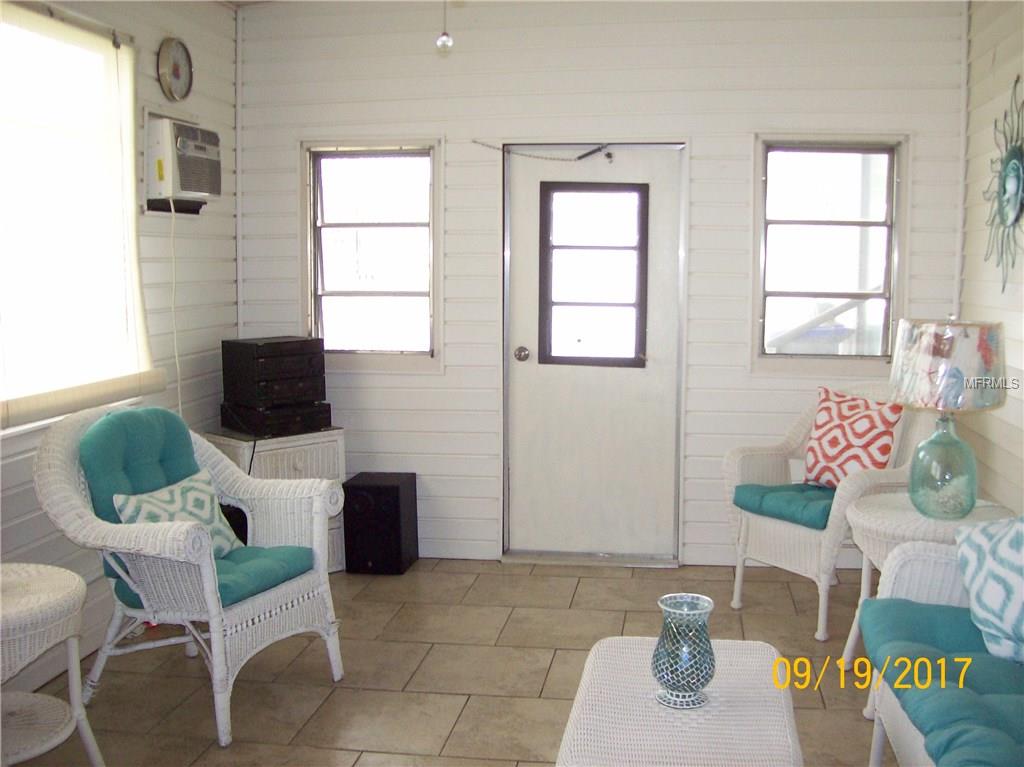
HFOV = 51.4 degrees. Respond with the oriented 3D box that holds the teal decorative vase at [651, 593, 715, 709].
[{"bbox_3d":[0.366,0.567,2.237,0.132,0.206,0.132,1,6,8],"label":"teal decorative vase"}]

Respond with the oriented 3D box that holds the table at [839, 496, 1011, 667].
[{"bbox_3d":[1.347,0.690,3.468,0.560,0.583,0.560,1,6,8],"label":"table"}]

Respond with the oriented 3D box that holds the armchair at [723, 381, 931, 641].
[{"bbox_3d":[1.262,0.461,4.187,0.660,0.900,0.630,-4,7,-30],"label":"armchair"}]

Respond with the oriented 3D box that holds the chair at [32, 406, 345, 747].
[{"bbox_3d":[-0.988,0.544,3.362,0.660,0.910,0.680,3,7,25],"label":"chair"}]

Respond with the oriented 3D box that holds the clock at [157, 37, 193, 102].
[{"bbox_3d":[-1.346,-1.250,4.261,0.045,0.250,0.250,1,6,8],"label":"clock"}]

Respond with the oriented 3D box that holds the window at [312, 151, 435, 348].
[{"bbox_3d":[-0.656,-0.613,4.937,0.580,0.940,0.080,1,6,8],"label":"window"}]

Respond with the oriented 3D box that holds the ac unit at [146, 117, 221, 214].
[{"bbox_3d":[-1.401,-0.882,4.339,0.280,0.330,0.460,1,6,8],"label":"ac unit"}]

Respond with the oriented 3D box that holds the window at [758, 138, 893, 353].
[{"bbox_3d":[1.386,-0.580,4.700,0.570,0.940,0.080,1,6,8],"label":"window"}]

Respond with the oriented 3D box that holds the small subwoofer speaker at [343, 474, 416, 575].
[{"bbox_3d":[-0.597,0.637,4.874,0.265,0.410,0.250,1,6,8],"label":"small subwoofer speaker"}]

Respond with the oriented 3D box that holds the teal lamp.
[{"bbox_3d":[1.383,0.107,3.369,0.365,0.620,0.365,1,6,8],"label":"teal lamp"}]

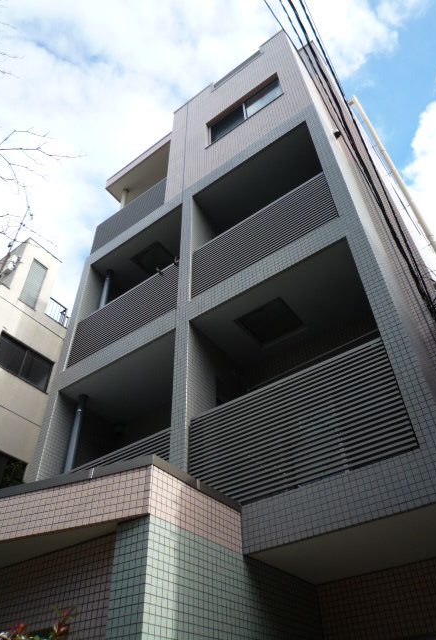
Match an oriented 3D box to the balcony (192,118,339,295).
[{"bbox_3d":[0.823,-1.276,6.794,2.122,2.494,1.200,-28,-49,25],"label":"balcony"}]

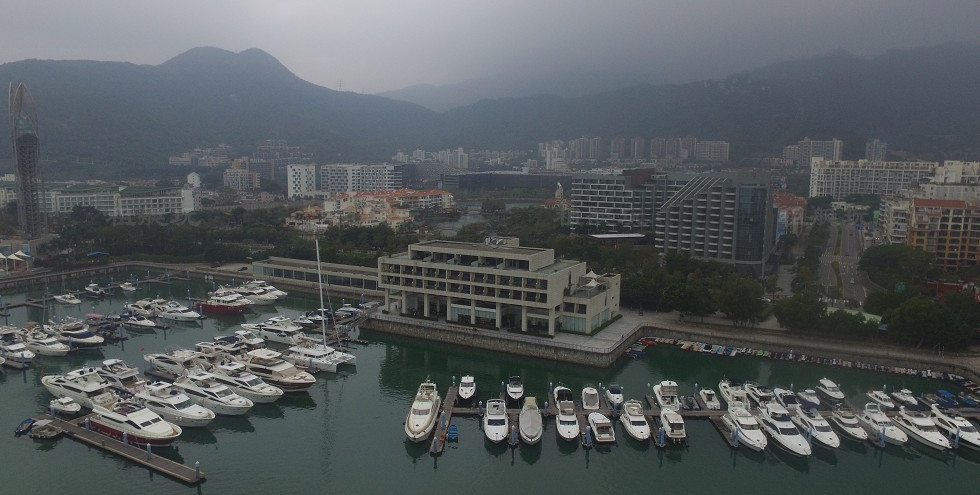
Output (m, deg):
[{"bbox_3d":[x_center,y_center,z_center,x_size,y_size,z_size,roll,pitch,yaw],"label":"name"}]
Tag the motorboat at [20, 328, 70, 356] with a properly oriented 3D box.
[{"bbox_3d":[-99.040,21.520,128.400,15.200,5.100,4.400,4,7,30],"label":"motorboat"}]

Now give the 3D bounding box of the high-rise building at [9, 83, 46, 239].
[{"bbox_3d":[-246.180,-45.150,301.050,12.500,82.000,12.500,-6,11,-39],"label":"high-rise building"}]

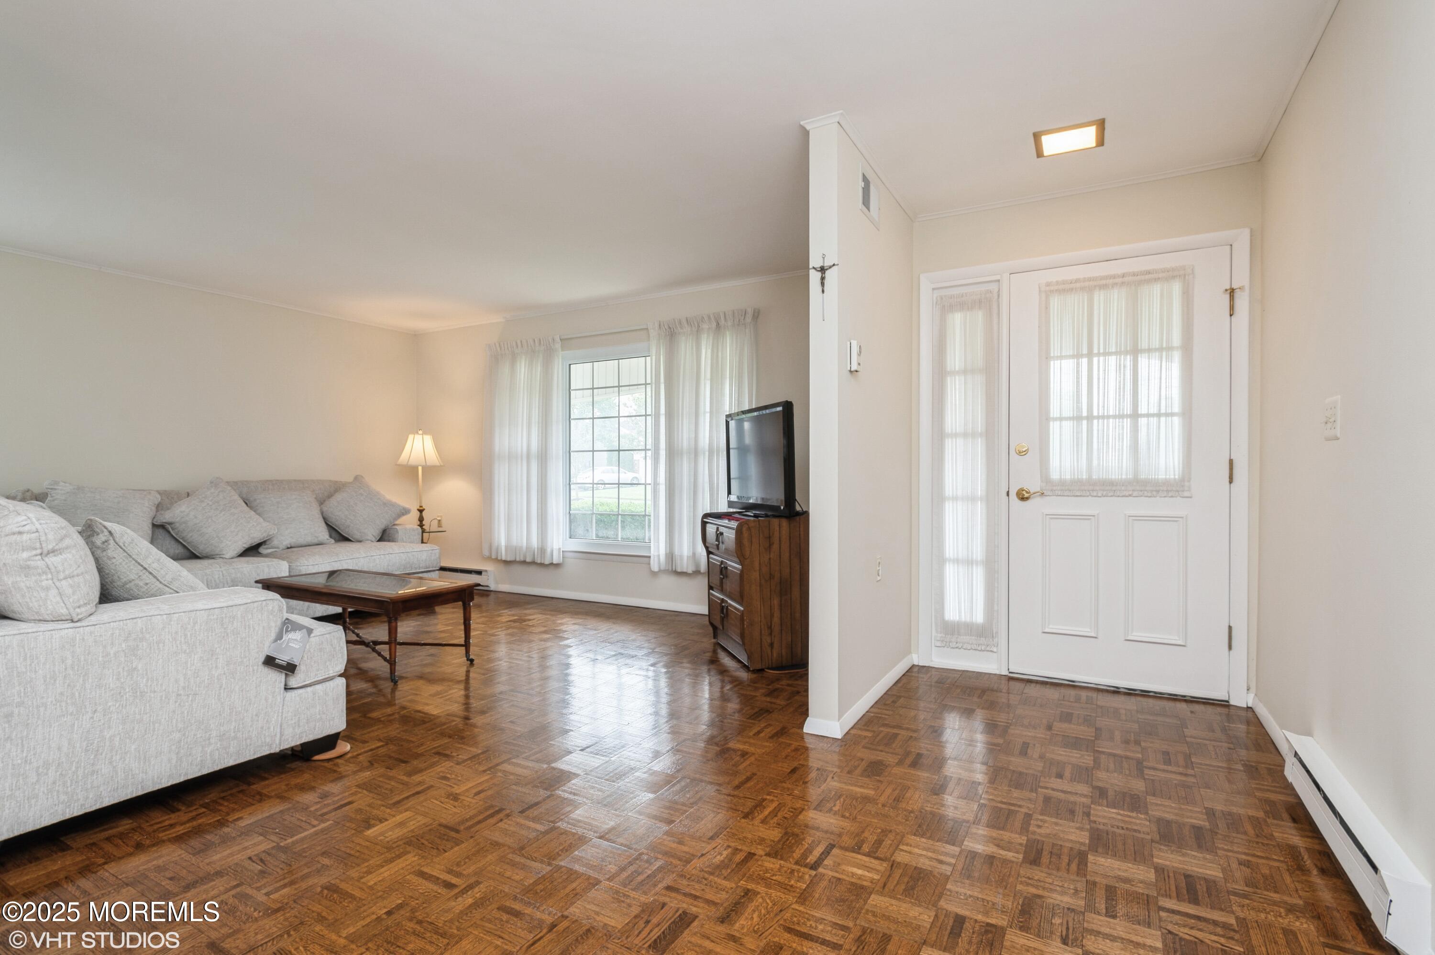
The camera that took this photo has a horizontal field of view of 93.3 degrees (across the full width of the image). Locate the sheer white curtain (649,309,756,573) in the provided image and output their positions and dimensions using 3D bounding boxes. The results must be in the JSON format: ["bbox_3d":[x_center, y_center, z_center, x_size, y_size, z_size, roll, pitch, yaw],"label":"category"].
[{"bbox_3d":[-0.121,-0.231,4.981,0.940,1.910,0.120,0,0,30],"label":"sheer white curtain"}]

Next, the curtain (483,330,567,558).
[{"bbox_3d":[-1.687,-0.235,5.867,0.950,1.910,0.120,0,0,30],"label":"curtain"}]

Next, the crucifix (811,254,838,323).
[{"bbox_3d":[0.415,-0.746,2.652,0.122,0.268,0.026,0,0,30],"label":"crucifix"}]

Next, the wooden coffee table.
[{"bbox_3d":[-1.989,0.810,3.838,1.240,0.425,0.545,0,0,30],"label":"wooden coffee table"}]

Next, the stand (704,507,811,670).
[{"bbox_3d":[0.230,0.613,3.993,0.470,0.820,0.680,0,0,-17],"label":"stand"}]

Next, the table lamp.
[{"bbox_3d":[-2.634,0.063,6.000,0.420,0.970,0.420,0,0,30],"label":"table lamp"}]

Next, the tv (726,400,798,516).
[{"bbox_3d":[0.257,-0.079,3.966,0.210,0.640,0.900,0,0,-19],"label":"tv"}]

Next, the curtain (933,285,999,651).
[{"bbox_3d":[1.308,-0.036,3.563,0.318,1.885,0.030,0,0,30],"label":"curtain"}]

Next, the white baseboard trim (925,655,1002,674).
[{"bbox_3d":[1.288,0.996,3.570,0.390,0.055,0.025,0,0,30],"label":"white baseboard trim"}]

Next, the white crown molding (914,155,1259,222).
[{"bbox_3d":[1.709,-1.398,3.309,1.486,0.038,0.034,0,0,30],"label":"white crown molding"}]

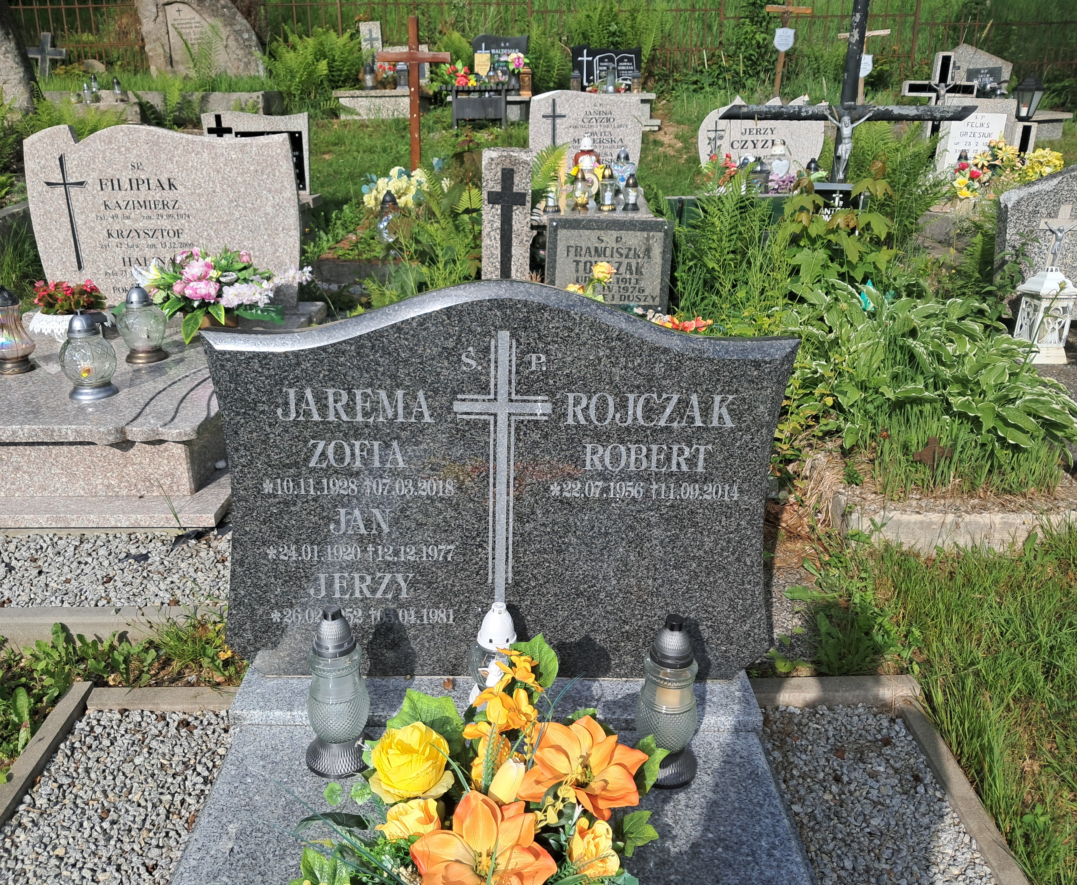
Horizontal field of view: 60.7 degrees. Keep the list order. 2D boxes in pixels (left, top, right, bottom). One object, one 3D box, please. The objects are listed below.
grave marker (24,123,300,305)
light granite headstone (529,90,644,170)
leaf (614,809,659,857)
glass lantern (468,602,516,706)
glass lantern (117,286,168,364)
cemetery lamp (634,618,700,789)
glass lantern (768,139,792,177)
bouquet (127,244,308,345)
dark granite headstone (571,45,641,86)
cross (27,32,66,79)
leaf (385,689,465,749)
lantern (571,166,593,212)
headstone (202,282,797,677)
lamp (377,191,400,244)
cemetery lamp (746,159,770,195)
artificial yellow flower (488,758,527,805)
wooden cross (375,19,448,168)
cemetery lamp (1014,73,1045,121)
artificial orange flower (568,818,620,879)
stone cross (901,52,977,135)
[{"bbox_3d":[-1.518,-0.922,3.780,1.016,0.728,0.100,0,20,-2],"label":"grave marker"},{"bbox_3d":[0.331,-2.117,6.361,0.800,0.610,0.090,1,17,2],"label":"light granite headstone"},{"bbox_3d":[0.141,0.556,1.310,0.062,0.020,0.066,12,34,-8],"label":"leaf"},{"bbox_3d":[-0.088,0.421,1.844,0.111,0.210,0.111,0,17,0],"label":"glass lantern"},{"bbox_3d":[-1.390,-0.419,3.220,0.152,0.255,0.152,0,21,-2],"label":"glass lantern"},{"bbox_3d":[0.209,0.408,1.480,0.099,0.285,0.099,0,21,-2],"label":"cemetery lamp"},{"bbox_3d":[1.418,-1.622,5.361,0.140,0.265,0.125,1,17,3],"label":"glass lantern"},{"bbox_3d":[-1.118,-0.519,3.250,0.570,0.280,0.360,1,19,-1],"label":"bouquet"},{"bbox_3d":[0.726,-4.066,10.000,0.780,0.490,0.090,1,19,-1],"label":"dark granite headstone"},{"bbox_3d":[-4.979,-3.889,9.300,0.400,0.500,0.070,6,20,-3],"label":"cross"},{"bbox_3d":[-0.172,0.424,1.400,0.115,0.030,0.110,5,39,-4],"label":"leaf"},{"bbox_3d":[0.233,-1.375,5.000,0.118,0.240,0.118,1,19,-1],"label":"lantern"},{"bbox_3d":[-0.065,0.091,1.735,1.030,0.772,0.080,1,19,-1],"label":"headstone"},{"bbox_3d":[-0.735,-1.102,4.653,0.120,0.322,0.120,-3,17,0],"label":"lamp"},{"bbox_3d":[1.442,-1.739,6.000,0.147,0.219,0.147,0,20,-2],"label":"cemetery lamp"},{"bbox_3d":[-0.047,0.503,1.360,0.055,0.075,0.055,1,19,0],"label":"artificial yellow flower"},{"bbox_3d":[-0.873,-2.309,6.425,0.515,1.200,0.065,0,17,-1],"label":"wooden cross"},{"bbox_3d":[3.607,-2.542,6.752,0.230,0.330,0.220,6,18,17],"label":"cemetery lamp"},{"bbox_3d":[0.073,0.541,1.230,0.068,0.060,0.075,7,41,-5],"label":"artificial orange flower"},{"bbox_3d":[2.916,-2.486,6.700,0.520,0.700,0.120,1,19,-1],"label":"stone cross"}]

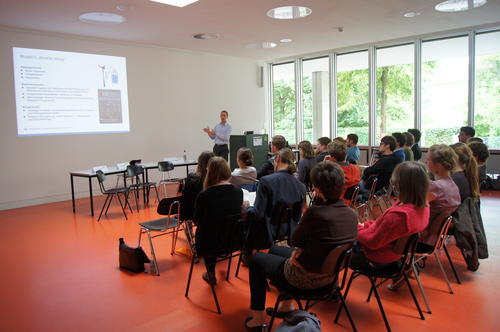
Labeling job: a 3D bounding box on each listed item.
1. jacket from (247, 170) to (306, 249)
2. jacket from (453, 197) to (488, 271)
[{"bbox_3d":[0.242,0.412,3.550,0.500,0.670,0.400,-7,9,-41],"label":"jacket"},{"bbox_3d":[2.078,0.597,3.483,0.250,0.650,0.460,4,9,42],"label":"jacket"}]

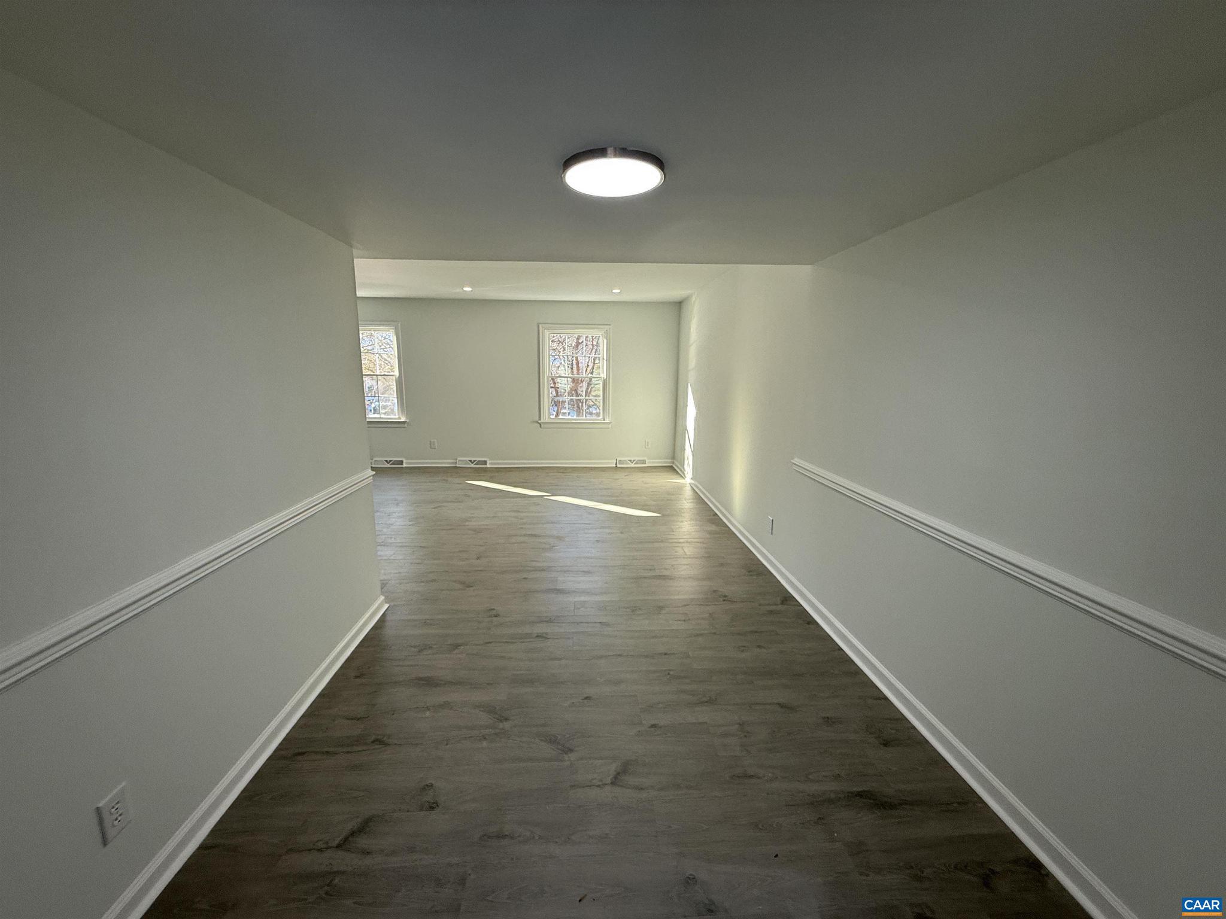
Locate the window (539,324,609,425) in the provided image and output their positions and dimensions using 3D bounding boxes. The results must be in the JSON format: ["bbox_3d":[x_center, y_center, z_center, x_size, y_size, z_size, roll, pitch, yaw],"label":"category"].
[{"bbox_3d":[-0.558,-1.249,7.407,1.043,1.485,0.120,0,11,-4],"label":"window"}]

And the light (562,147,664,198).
[{"bbox_3d":[0.002,-0.946,1.646,0.342,0.031,0.342,0,11,-4],"label":"light"}]

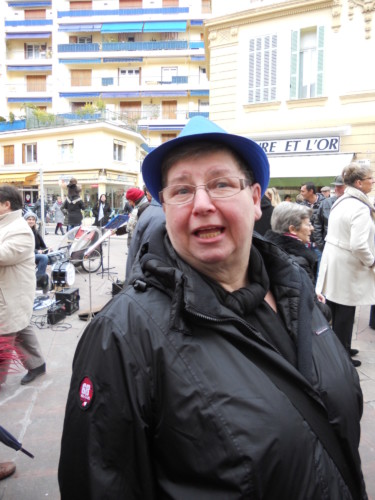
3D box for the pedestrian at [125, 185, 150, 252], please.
[{"bbox_3d":[-0.718,-0.070,5.709,0.580,1.670,0.550,-1,7,-6],"label":"pedestrian"}]

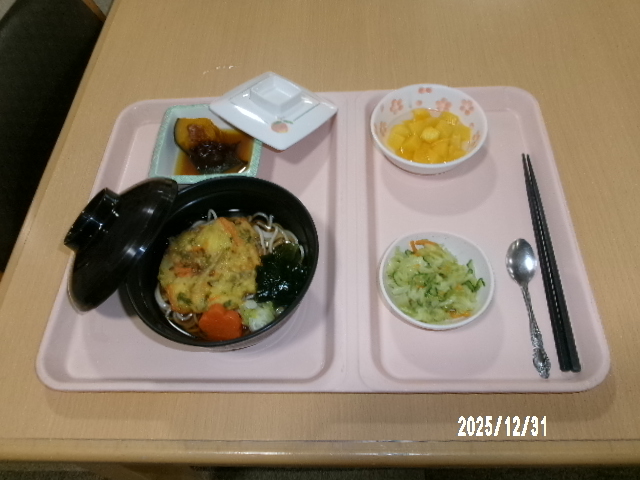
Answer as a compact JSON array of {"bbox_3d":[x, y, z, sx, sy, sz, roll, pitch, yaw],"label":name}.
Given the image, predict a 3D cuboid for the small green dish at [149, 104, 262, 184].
[{"bbox_3d":[-0.109,-0.087,0.537,0.106,0.042,0.105,-1,58,4],"label":"small green dish"}]

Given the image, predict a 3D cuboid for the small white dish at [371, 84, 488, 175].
[{"bbox_3d":[0.109,-0.103,0.529,0.113,0.043,0.113,-1,58,4],"label":"small white dish"}]

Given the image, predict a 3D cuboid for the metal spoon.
[{"bbox_3d":[0.182,0.053,0.443,0.027,0.016,0.131,1,58,5],"label":"metal spoon"}]

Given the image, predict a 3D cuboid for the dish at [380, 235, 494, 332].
[{"bbox_3d":[0.098,0.041,0.444,0.093,0.038,0.093,-1,58,4],"label":"dish"}]

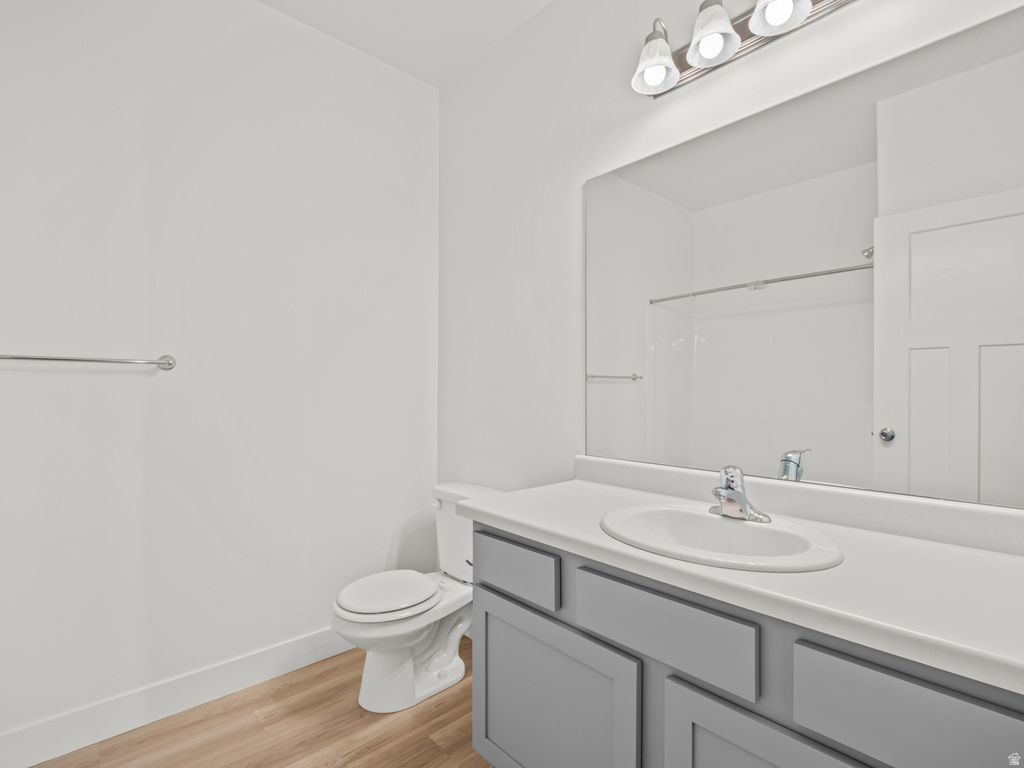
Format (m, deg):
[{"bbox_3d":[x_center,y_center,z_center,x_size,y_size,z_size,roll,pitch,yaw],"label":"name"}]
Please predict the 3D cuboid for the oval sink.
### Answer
[{"bbox_3d":[0.428,0.408,1.045,0.425,0.175,0.485,2,-2,-43],"label":"oval sink"}]

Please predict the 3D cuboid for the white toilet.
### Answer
[{"bbox_3d":[-0.360,0.814,1.864,0.690,0.724,0.440,2,-2,-43],"label":"white toilet"}]

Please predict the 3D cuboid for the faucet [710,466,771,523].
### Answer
[{"bbox_3d":[0.525,0.259,1.133,0.150,0.135,0.150,2,-2,-43],"label":"faucet"}]

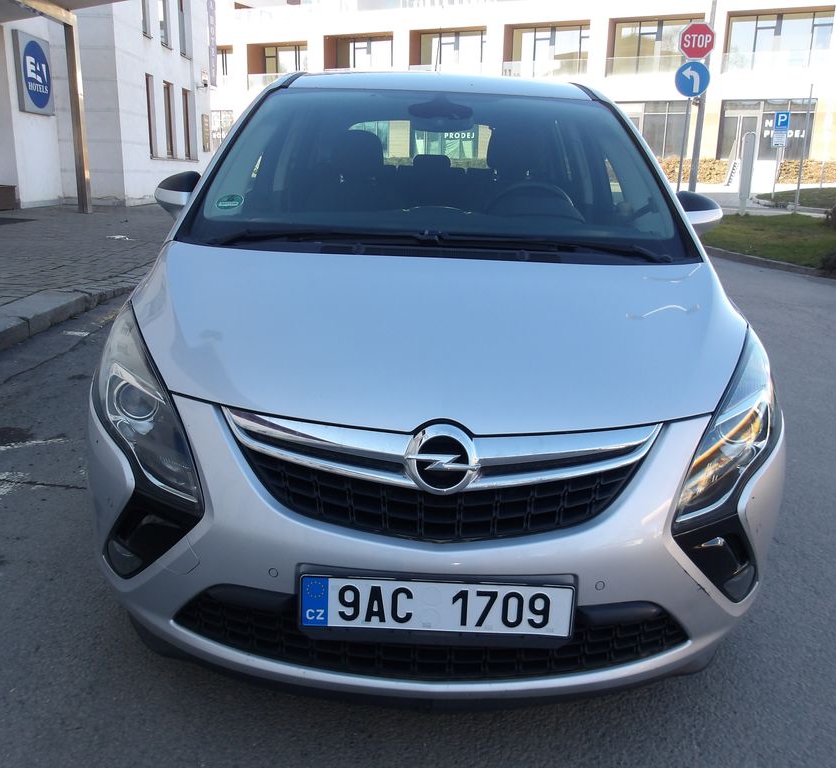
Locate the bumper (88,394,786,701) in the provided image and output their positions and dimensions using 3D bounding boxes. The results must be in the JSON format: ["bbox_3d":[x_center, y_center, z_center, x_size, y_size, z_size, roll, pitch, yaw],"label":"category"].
[{"bbox_3d":[0.037,0.308,1.831,1.800,0.590,0.630,2,14,1],"label":"bumper"}]

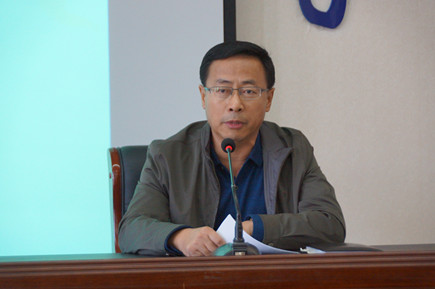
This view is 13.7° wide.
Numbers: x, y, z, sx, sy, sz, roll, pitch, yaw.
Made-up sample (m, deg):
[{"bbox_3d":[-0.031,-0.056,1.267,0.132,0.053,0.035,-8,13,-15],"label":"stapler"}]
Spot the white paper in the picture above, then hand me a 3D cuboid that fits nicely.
[{"bbox_3d":[0.090,0.206,4.150,0.200,0.085,0.210,0,-1,-12],"label":"white paper"}]

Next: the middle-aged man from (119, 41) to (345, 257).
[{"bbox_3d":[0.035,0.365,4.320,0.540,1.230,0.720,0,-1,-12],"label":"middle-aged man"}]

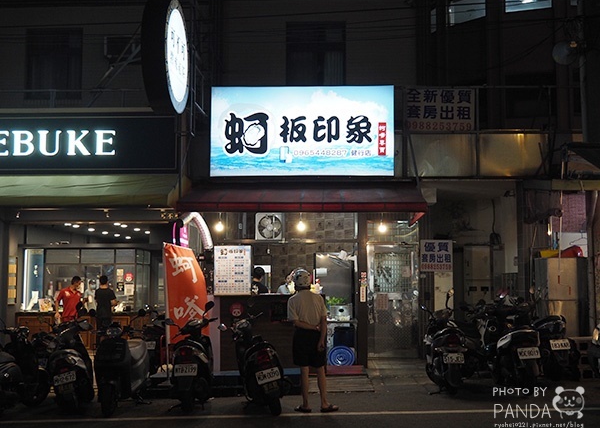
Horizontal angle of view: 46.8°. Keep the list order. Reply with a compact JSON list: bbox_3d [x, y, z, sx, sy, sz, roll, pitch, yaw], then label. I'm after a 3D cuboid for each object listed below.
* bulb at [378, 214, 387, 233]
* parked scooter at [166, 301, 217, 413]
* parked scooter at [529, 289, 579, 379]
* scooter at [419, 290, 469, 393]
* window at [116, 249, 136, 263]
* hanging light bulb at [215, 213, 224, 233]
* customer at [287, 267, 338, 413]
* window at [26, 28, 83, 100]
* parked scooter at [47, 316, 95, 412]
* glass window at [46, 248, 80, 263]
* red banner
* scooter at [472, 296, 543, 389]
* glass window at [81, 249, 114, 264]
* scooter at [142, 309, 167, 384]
[{"bbox_3d":[1.228,0.156,10.323,0.127,0.269,0.110,0,-5,0],"label":"bulb"},{"bbox_3d":[-1.269,1.737,8.371,0.700,1.180,1.800,0,-5,-3],"label":"parked scooter"},{"bbox_3d":[3.646,1.848,10.479,0.720,1.150,1.830,0,-5,-5],"label":"parked scooter"},{"bbox_3d":[1.949,1.827,9.519,0.720,1.220,1.850,0,-5,2],"label":"scooter"},{"bbox_3d":[-3.548,0.869,14.177,0.409,0.286,0.060,0,-5,0],"label":"window"},{"bbox_3d":[-1.199,0.156,10.323,0.127,0.269,0.110,0,-5,0],"label":"hanging light bulb"},{"bbox_3d":[0.149,1.485,8.259,0.560,1.690,0.360,0,-5,3],"label":"customer"},{"bbox_3d":[-4.199,-2.577,11.859,0.958,1.259,0.120,0,-5,0],"label":"window"},{"bbox_3d":[-2.729,1.766,8.512,0.700,1.150,1.800,1,-6,-9],"label":"parked scooter"},{"bbox_3d":[-4.974,0.879,14.583,0.700,0.330,0.050,0,-5,3],"label":"glass window"},{"bbox_3d":[-1.580,1.098,9.609,0.624,1.378,0.120,1,-5,-11],"label":"red banner"},{"bbox_3d":[2.762,1.857,9.458,0.700,1.150,1.800,1,-6,-9],"label":"scooter"},{"bbox_3d":[-4.141,0.869,14.177,0.695,0.286,0.060,0,-5,0],"label":"glass window"},{"bbox_3d":[-2.420,2.001,11.222,0.700,1.120,1.800,0,-5,-6],"label":"scooter"}]

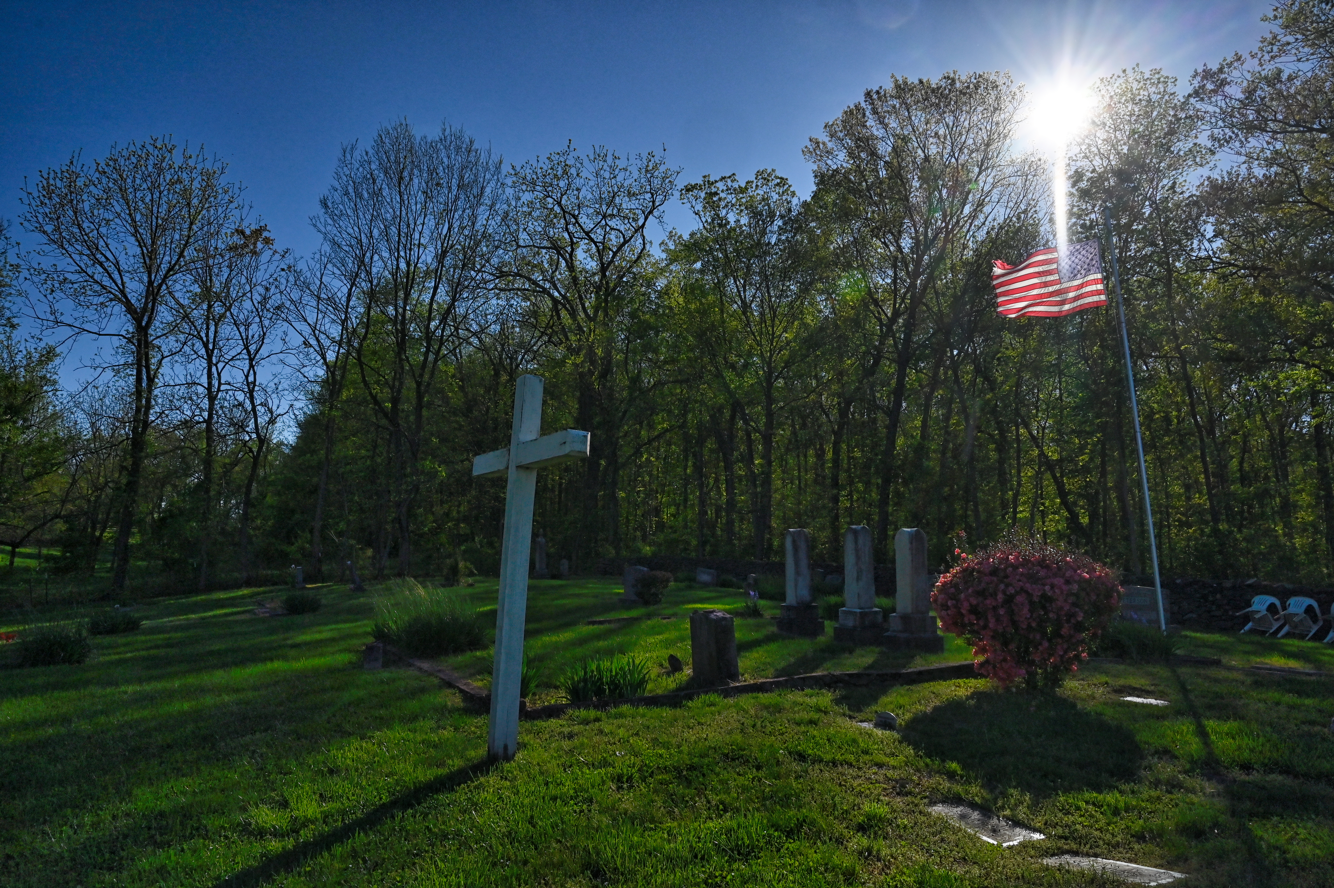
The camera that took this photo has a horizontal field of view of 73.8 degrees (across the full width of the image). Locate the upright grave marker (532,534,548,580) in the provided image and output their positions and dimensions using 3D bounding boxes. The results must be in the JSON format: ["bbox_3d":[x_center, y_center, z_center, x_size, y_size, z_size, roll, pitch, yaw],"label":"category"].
[{"bbox_3d":[-4.687,4.124,33.145,0.430,1.756,0.430,5,-10,-23],"label":"upright grave marker"}]

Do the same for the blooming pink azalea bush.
[{"bbox_3d":[3.496,1.641,8.718,1.611,1.426,1.611,-3,-10,21],"label":"blooming pink azalea bush"}]

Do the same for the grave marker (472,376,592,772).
[{"bbox_3d":[-0.982,0.770,5.789,0.139,2.452,1.758,8,-10,-29],"label":"grave marker"}]

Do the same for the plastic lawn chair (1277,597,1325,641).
[{"bbox_3d":[12.614,3.486,17.776,0.800,0.540,0.570,-28,8,-26],"label":"plastic lawn chair"}]

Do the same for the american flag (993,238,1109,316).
[{"bbox_3d":[4.999,-2.169,11.600,1.470,1.000,0.280,-1,-10,11],"label":"american flag"}]

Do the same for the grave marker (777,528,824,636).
[{"bbox_3d":[1.729,1.794,11.613,0.425,1.365,0.425,4,-10,-23],"label":"grave marker"}]

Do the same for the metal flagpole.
[{"bbox_3d":[5.939,-0.340,11.267,0.075,5.664,0.075,-7,-10,24],"label":"metal flagpole"}]

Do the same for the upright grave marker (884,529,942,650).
[{"bbox_3d":[2.726,1.607,9.911,0.440,1.342,0.440,4,-10,-23],"label":"upright grave marker"}]

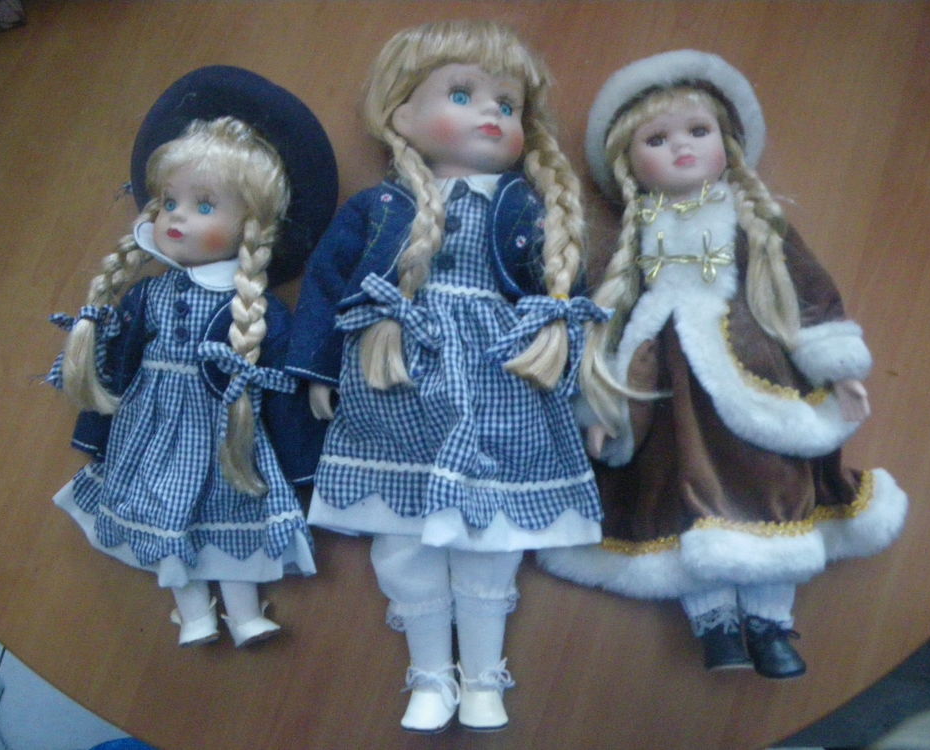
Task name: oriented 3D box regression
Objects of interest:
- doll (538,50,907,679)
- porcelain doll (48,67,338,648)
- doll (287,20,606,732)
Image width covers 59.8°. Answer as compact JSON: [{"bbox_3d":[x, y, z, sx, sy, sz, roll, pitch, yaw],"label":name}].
[{"bbox_3d":[0.137,-0.021,0.457,0.206,0.095,0.368,-4,78,3],"label":"doll"},{"bbox_3d":[-0.167,-0.024,0.481,0.177,0.090,0.358,-3,78,3],"label":"porcelain doll"},{"bbox_3d":[-0.014,-0.019,0.465,0.188,0.100,0.420,-1,78,4],"label":"doll"}]

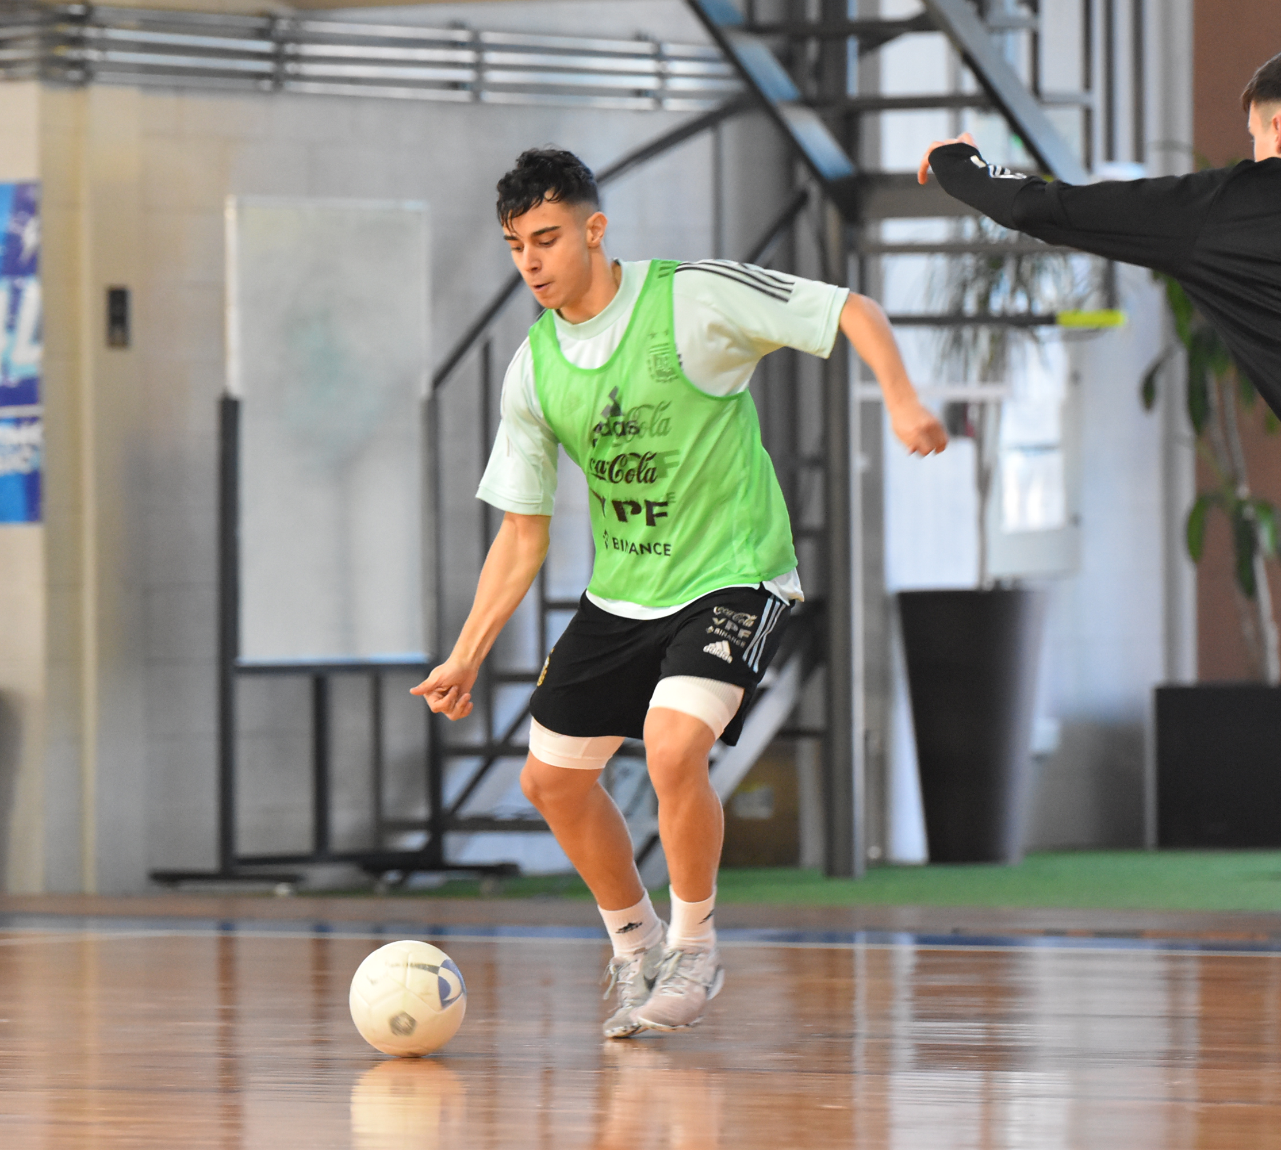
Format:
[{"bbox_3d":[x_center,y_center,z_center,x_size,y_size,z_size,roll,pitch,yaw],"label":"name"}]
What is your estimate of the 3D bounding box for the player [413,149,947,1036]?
[{"bbox_3d":[0.070,0.032,19.700,0.880,1.580,0.600,0,0,35],"label":"player"}]

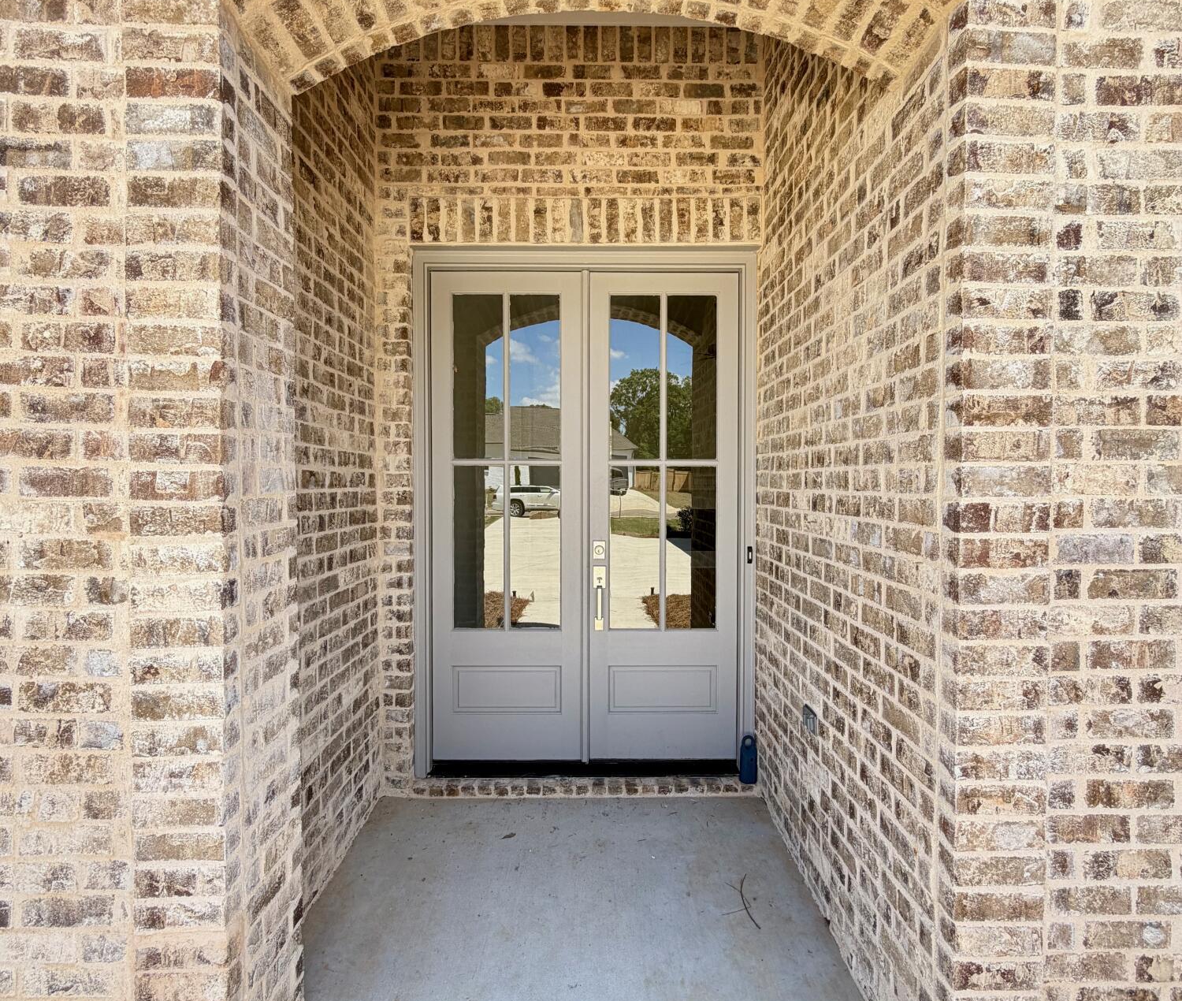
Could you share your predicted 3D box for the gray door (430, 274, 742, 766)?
[{"bbox_3d":[-0.027,0.080,3.190,1.550,2.460,0.090,0,1,0],"label":"gray door"}]

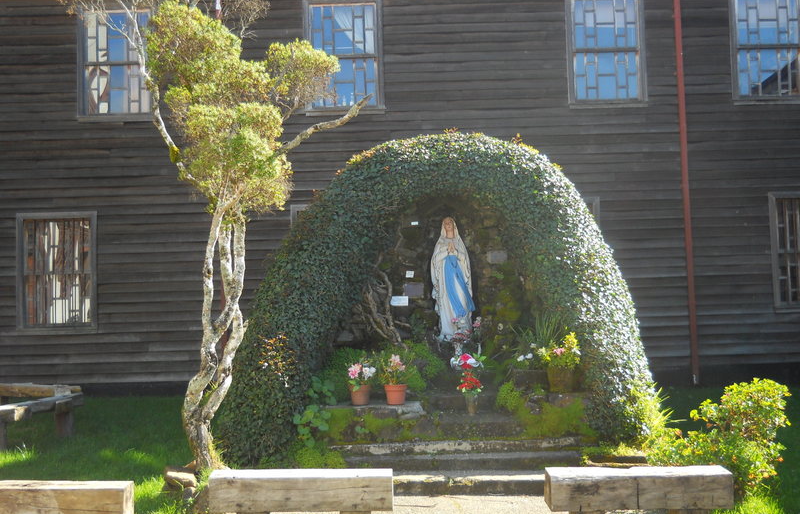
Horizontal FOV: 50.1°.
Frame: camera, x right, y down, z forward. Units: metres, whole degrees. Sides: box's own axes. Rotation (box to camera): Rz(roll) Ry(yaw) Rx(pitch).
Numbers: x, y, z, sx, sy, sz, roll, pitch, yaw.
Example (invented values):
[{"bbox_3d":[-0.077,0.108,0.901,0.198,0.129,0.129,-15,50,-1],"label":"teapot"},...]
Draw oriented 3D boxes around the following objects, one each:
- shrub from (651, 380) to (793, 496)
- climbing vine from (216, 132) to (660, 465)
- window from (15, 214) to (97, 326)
[{"bbox_3d":[2.613,1.464,6.971,1.060,0.924,0.950,-2,-3,0],"label":"shrub"},{"bbox_3d":[0.345,0.370,9.294,4.680,3.406,2.000,-2,-3,0],"label":"climbing vine"},{"bbox_3d":[-6.137,0.253,15.322,1.425,2.095,0.130,-2,-3,0],"label":"window"}]

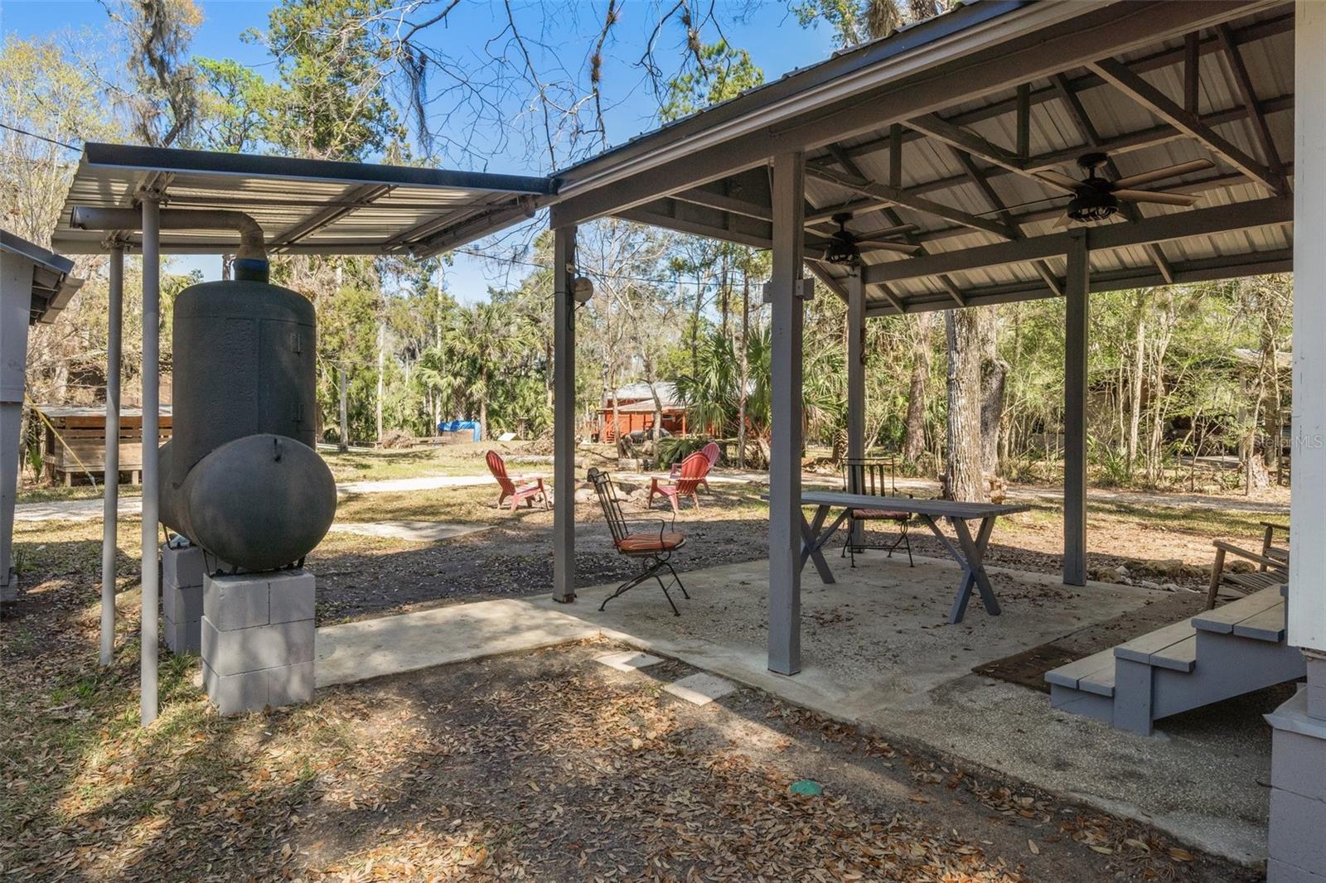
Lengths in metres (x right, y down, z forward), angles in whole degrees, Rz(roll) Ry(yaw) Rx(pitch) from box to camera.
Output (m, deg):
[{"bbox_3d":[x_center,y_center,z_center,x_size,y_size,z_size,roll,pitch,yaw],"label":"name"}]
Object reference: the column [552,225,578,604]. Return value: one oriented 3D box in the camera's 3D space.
[{"bbox_3d":[-0.656,-0.179,4.660,0.100,2.490,0.100,-1,2,-42],"label":"column"}]

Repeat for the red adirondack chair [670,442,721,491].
[{"bbox_3d":[0.551,0.451,12.200,0.860,0.930,0.750,0,1,-26],"label":"red adirondack chair"}]

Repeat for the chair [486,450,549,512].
[{"bbox_3d":[-2.164,0.593,10.400,0.860,0.930,0.750,0,1,-30],"label":"chair"}]

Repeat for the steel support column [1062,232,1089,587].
[{"bbox_3d":[2.883,-0.228,4.880,0.100,2.490,0.100,-1,2,-42],"label":"steel support column"}]

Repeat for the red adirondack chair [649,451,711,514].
[{"bbox_3d":[0.259,0.610,10.300,0.860,0.930,0.750,1,2,44],"label":"red adirondack chair"}]

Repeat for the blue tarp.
[{"bbox_3d":[-8.438,-0.451,29.000,1.800,1.000,1.200,0,1,-6],"label":"blue tarp"}]

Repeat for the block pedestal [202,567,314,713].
[{"bbox_3d":[-1.893,0.892,3.275,0.390,0.570,0.390,-1,2,-43],"label":"block pedestal"}]

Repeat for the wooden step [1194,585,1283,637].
[{"bbox_3d":[2.810,0.768,3.210,1.200,0.042,0.285,-1,1,-37],"label":"wooden step"}]

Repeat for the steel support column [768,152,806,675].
[{"bbox_3d":[0.598,-0.133,3.380,0.100,2.490,0.100,-1,2,-42],"label":"steel support column"}]

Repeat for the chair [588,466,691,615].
[{"bbox_3d":[-0.155,0.630,4.640,0.640,0.930,0.550,0,1,12],"label":"chair"}]

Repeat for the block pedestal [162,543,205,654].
[{"bbox_3d":[-2.770,0.925,4.275,0.390,0.580,0.390,-1,2,-43],"label":"block pedestal"}]

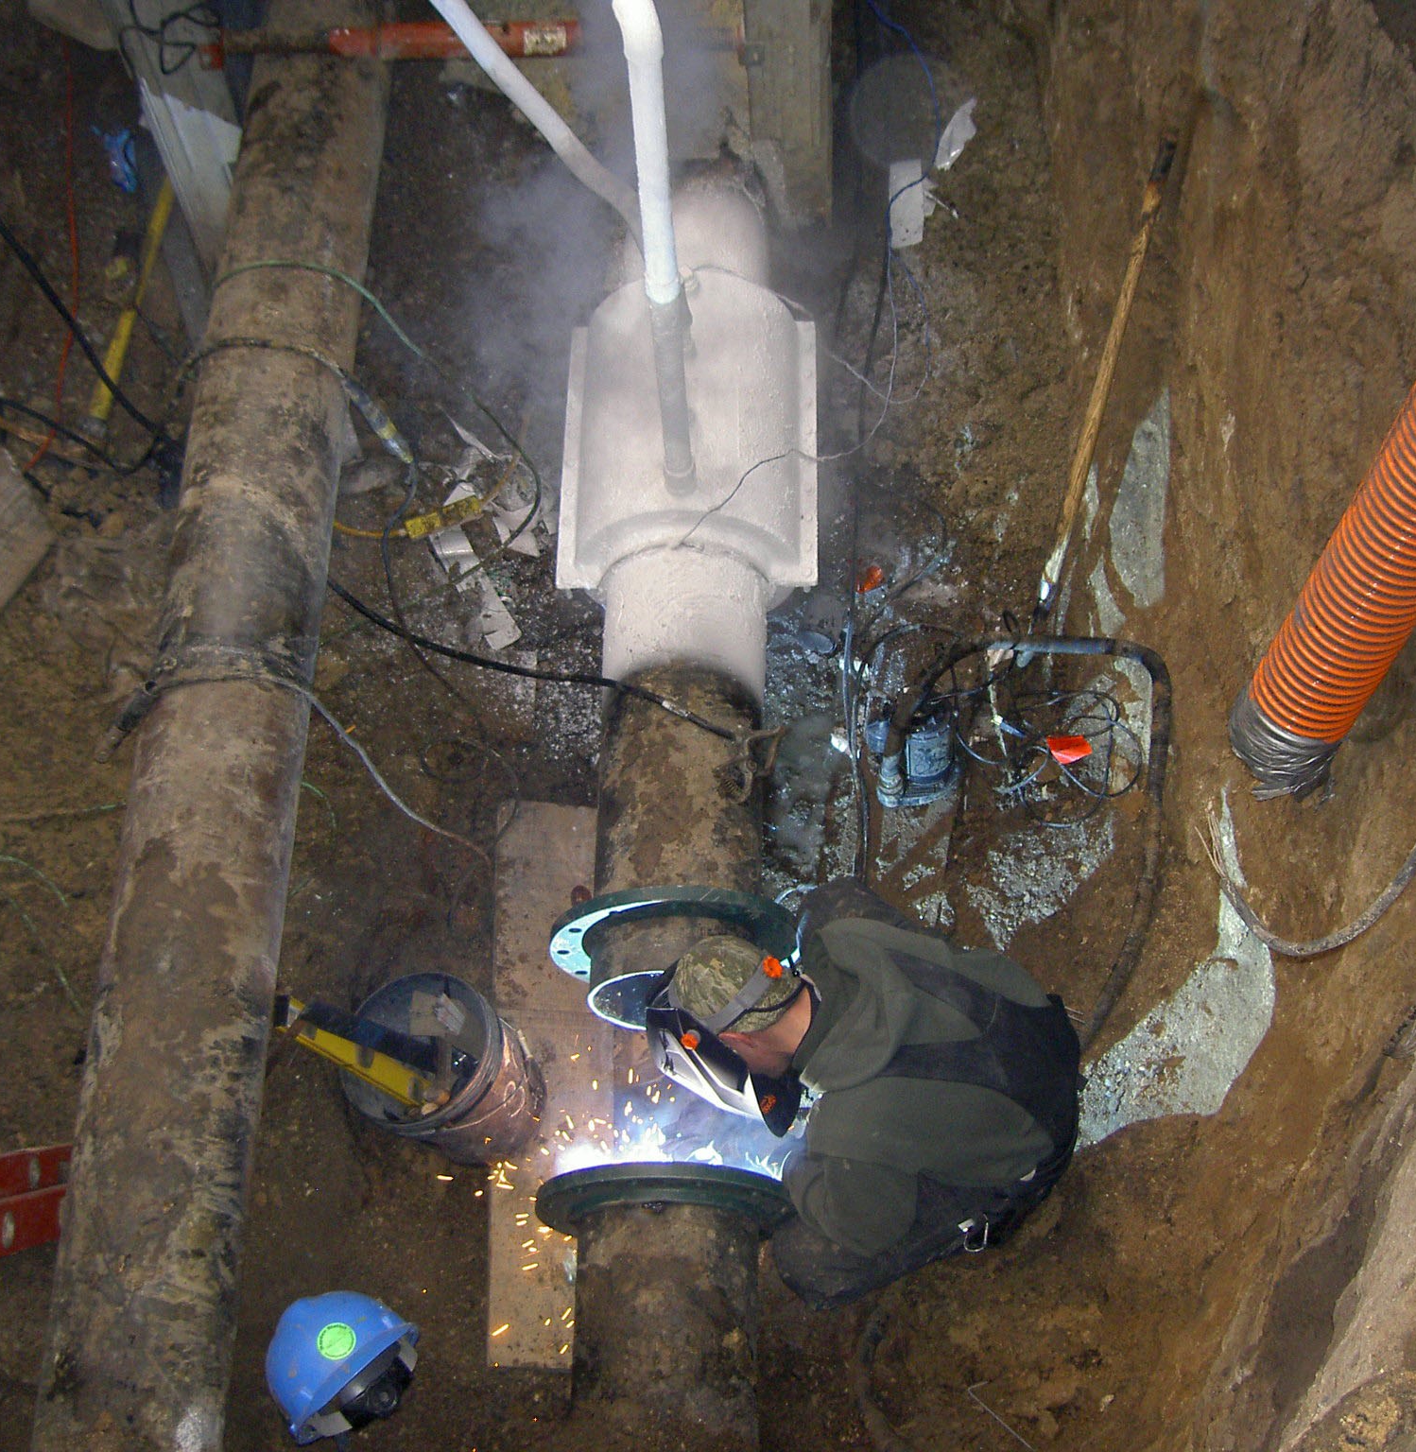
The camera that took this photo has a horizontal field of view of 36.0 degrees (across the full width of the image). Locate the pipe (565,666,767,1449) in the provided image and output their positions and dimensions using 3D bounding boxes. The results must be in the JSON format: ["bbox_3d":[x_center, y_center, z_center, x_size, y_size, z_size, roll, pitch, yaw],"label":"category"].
[{"bbox_3d":[-0.062,0.610,3.941,0.315,0.315,1.480,0,62,2],"label":"pipe"}]

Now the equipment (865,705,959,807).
[{"bbox_3d":[0.425,0.067,4.520,0.190,0.220,0.190,0,62,2],"label":"equipment"}]

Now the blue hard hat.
[{"bbox_3d":[-0.620,1.097,3.700,0.265,0.290,0.175,-42,72,-18],"label":"blue hard hat"}]

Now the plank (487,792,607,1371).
[{"bbox_3d":[-0.289,0.660,4.179,0.236,0.040,1.130,-2,62,0],"label":"plank"}]

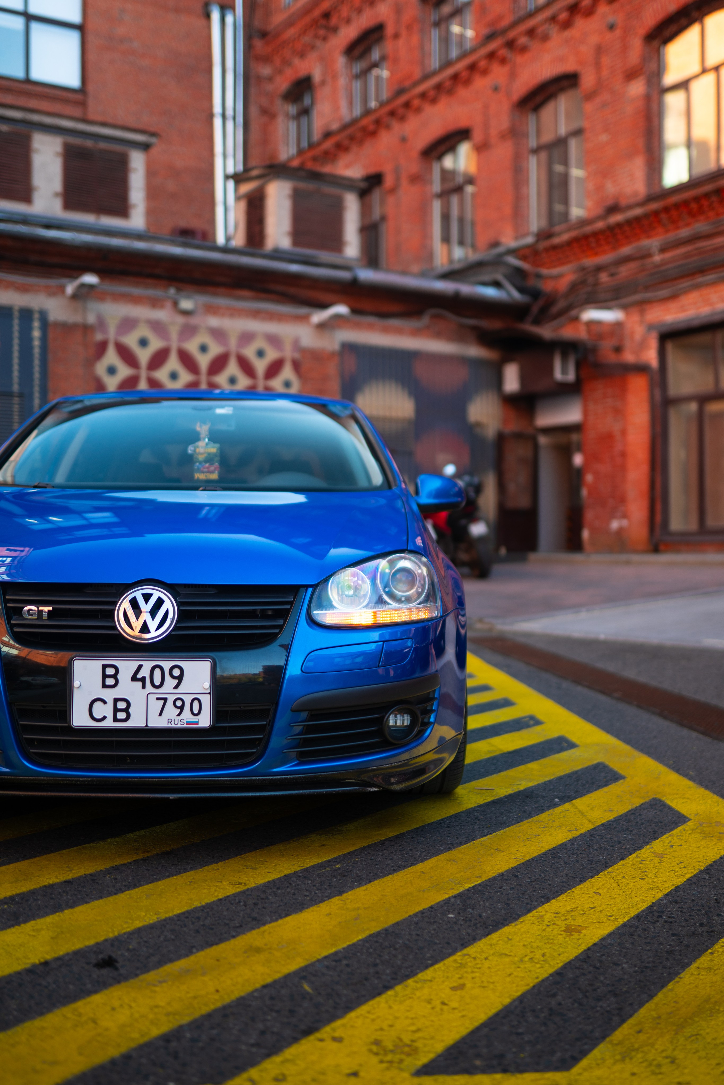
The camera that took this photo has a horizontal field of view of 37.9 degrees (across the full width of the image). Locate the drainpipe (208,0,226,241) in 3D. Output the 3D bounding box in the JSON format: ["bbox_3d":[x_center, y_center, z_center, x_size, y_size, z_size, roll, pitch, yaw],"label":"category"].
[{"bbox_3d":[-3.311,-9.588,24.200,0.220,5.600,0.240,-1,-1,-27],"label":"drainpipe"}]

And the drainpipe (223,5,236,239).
[{"bbox_3d":[-3.038,-9.618,24.300,0.200,5.550,0.220,0,-1,-27],"label":"drainpipe"}]

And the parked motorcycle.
[{"bbox_3d":[0.880,-0.240,11.700,0.780,1.220,2.050,0,-1,-27],"label":"parked motorcycle"}]

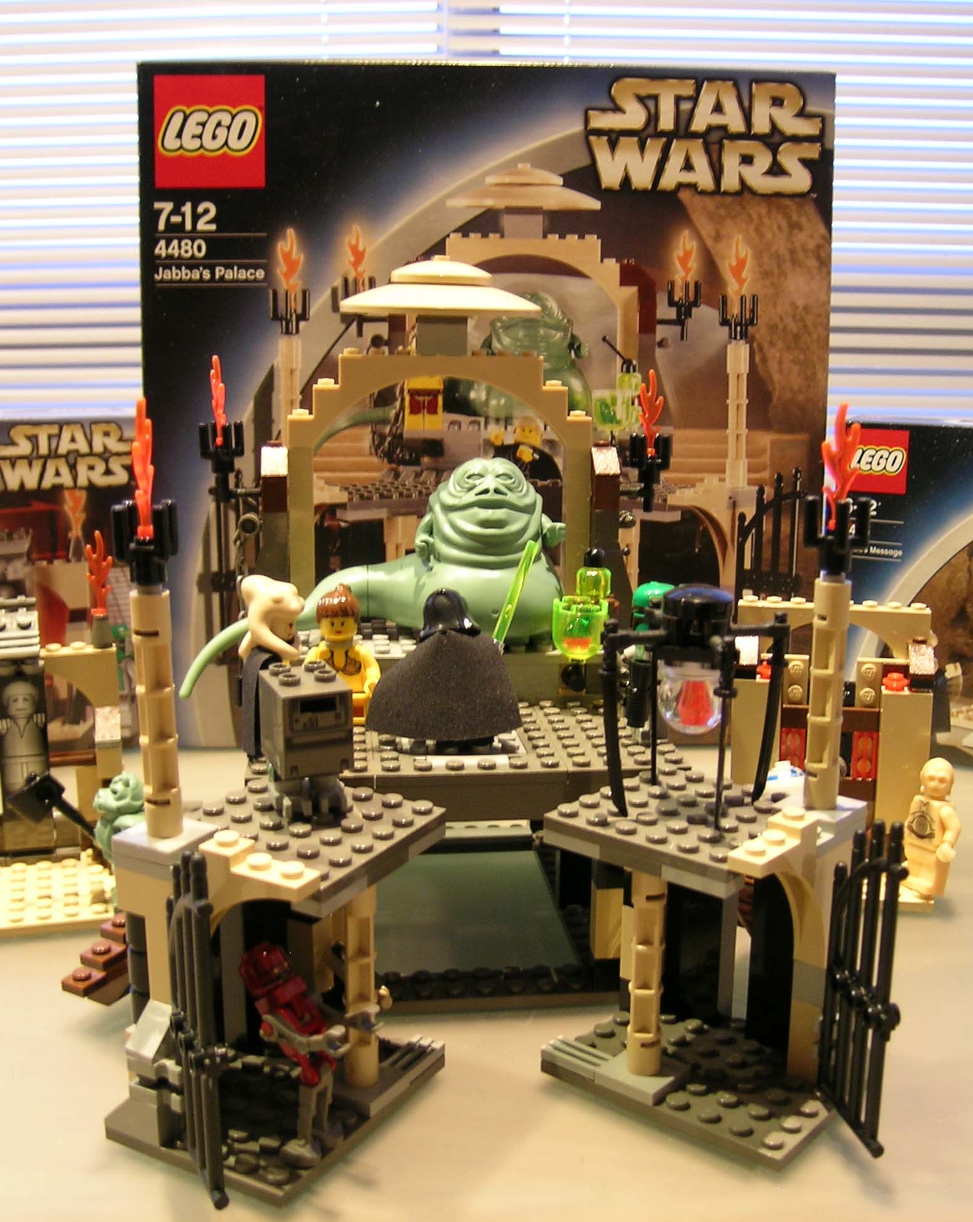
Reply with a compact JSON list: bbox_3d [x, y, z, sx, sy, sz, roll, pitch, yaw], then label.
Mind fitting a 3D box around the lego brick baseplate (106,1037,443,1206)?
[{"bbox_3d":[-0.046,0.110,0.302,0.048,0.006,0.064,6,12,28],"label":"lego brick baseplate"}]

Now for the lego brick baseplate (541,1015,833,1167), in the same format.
[{"bbox_3d":[0.053,0.109,0.314,0.064,0.005,0.048,10,14,40],"label":"lego brick baseplate"}]

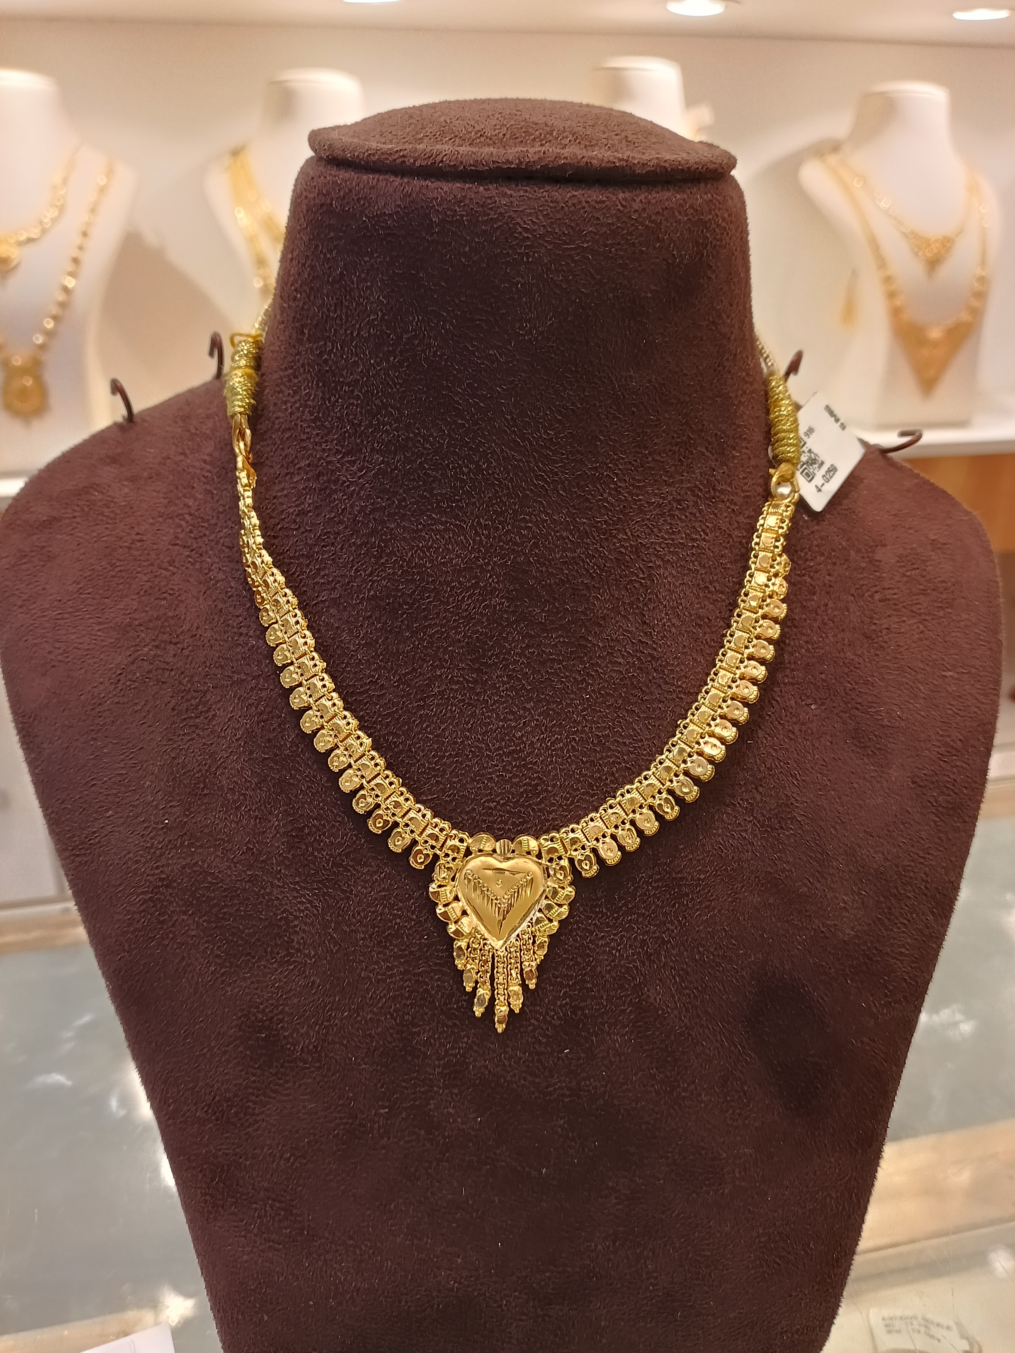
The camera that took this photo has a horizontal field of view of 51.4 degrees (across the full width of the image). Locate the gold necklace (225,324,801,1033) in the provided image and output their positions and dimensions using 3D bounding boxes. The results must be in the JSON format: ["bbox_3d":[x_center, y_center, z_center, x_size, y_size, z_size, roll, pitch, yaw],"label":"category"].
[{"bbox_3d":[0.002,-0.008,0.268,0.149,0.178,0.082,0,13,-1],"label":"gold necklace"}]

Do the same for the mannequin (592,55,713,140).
[{"bbox_3d":[0.134,-0.433,1.096,0.226,0.357,0.135,-6,24,-12],"label":"mannequin"}]

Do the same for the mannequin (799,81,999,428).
[{"bbox_3d":[0.430,-0.457,1.162,0.226,0.350,0.135,-6,24,-12],"label":"mannequin"}]

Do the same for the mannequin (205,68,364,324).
[{"bbox_3d":[-0.176,-0.405,1.054,0.226,0.348,0.135,-6,24,-12],"label":"mannequin"}]

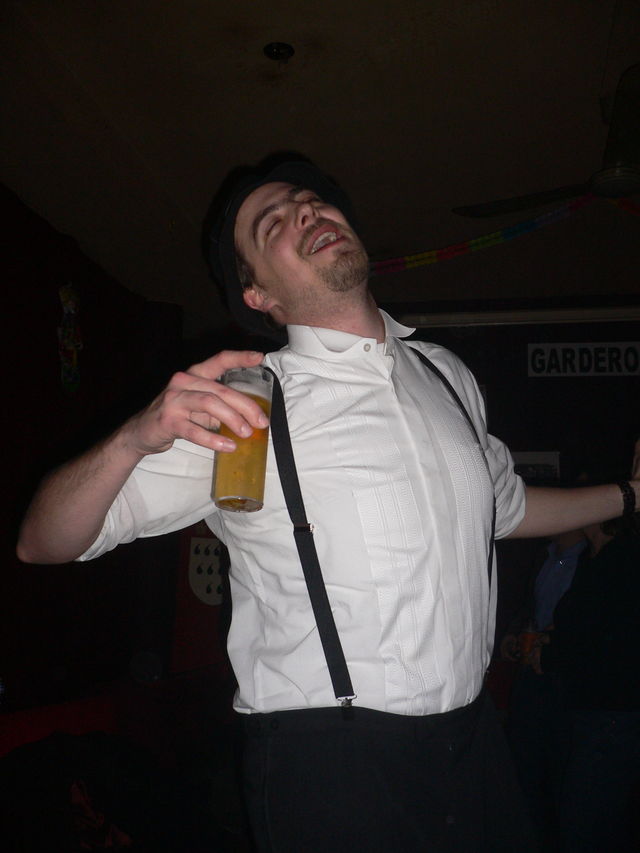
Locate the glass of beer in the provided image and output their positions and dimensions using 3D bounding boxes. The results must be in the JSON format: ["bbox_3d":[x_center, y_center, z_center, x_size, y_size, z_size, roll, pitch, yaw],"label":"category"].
[{"bbox_3d":[-0.083,0.015,0.945,0.057,0.150,0.057,4,-17,0],"label":"glass of beer"}]

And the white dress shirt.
[{"bbox_3d":[0.042,0.120,1.160,0.660,0.530,0.340,16,-27,-35],"label":"white dress shirt"}]

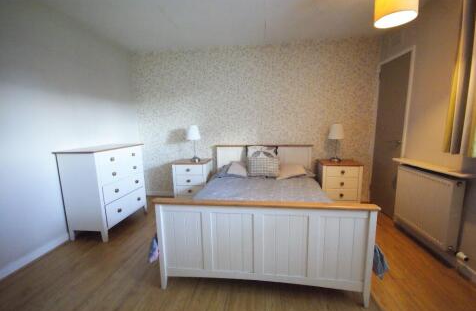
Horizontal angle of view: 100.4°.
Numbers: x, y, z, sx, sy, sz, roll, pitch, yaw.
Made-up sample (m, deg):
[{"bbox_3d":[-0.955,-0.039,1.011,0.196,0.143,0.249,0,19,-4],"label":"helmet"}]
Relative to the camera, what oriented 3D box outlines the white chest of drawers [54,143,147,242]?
[{"bbox_3d":[-1.577,0.402,2.417,0.454,0.957,0.756,0,7,8],"label":"white chest of drawers"}]

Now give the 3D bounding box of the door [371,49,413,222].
[{"bbox_3d":[2.007,-0.217,2.652,0.062,2.002,0.623,0,7,8],"label":"door"}]

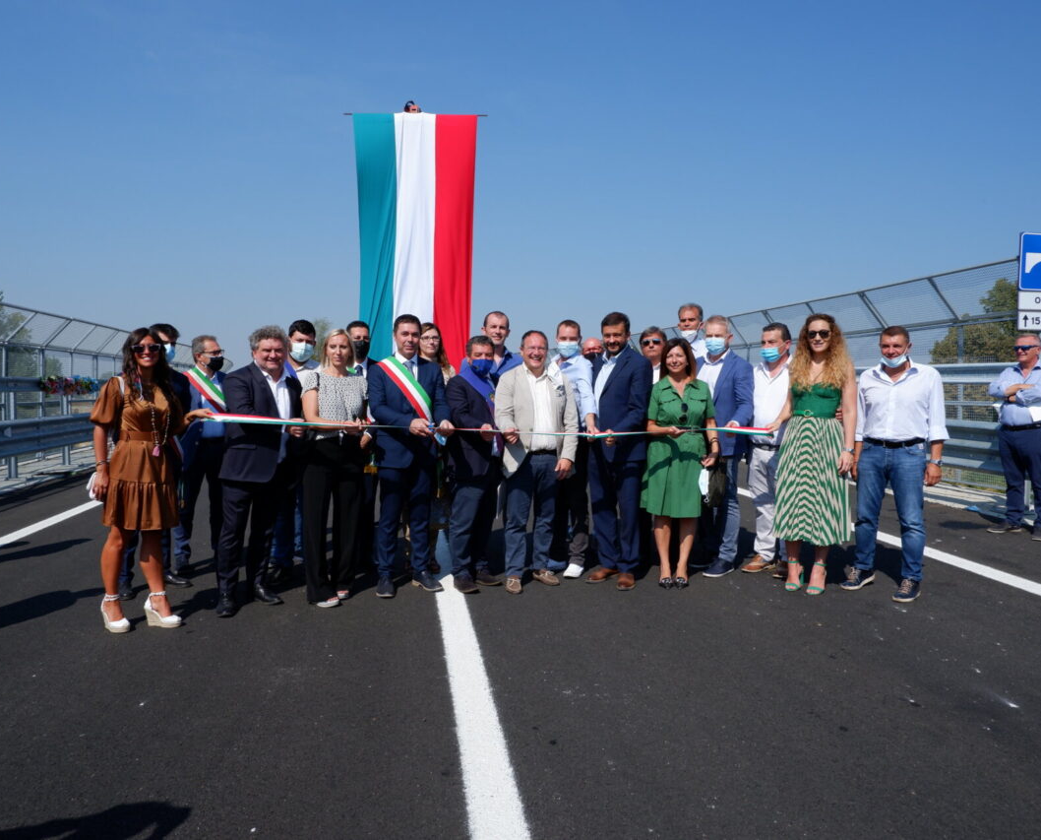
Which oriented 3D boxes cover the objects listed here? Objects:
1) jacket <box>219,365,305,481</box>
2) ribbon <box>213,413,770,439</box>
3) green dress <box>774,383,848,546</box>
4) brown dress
[{"bbox_3d":[-1.650,0.019,5.100,0.520,0.760,0.370,-2,4,-40],"label":"jacket"},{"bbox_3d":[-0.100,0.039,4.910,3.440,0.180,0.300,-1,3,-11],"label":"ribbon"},{"bbox_3d":[1.934,0.294,5.350,0.470,1.080,0.400,2,3,30],"label":"green dress"},{"bbox_3d":[-2.190,0.192,4.620,0.530,0.880,0.380,-1,3,-25],"label":"brown dress"}]

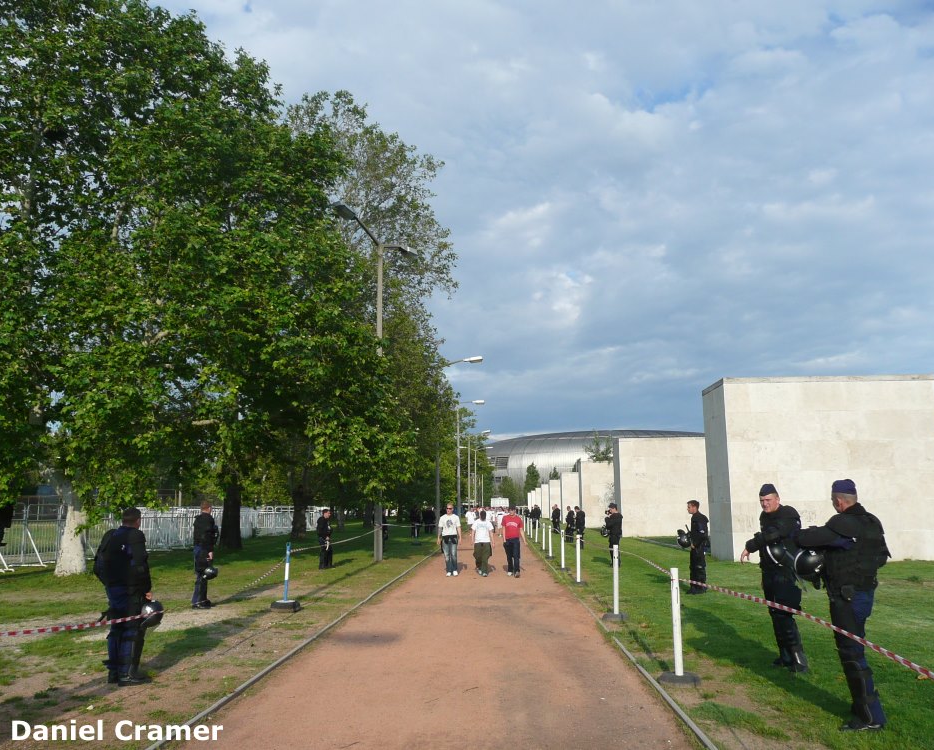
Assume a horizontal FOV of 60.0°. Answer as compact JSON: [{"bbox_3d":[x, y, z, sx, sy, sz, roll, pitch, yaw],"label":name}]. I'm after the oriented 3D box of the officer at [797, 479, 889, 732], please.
[{"bbox_3d":[2.908,1.741,6.248,0.680,1.850,0.600,-7,-12,36],"label":"officer"}]

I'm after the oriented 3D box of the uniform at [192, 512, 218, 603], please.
[{"bbox_3d":[-4.743,3.334,14.616,0.540,1.640,0.440,-8,-12,37],"label":"uniform"}]

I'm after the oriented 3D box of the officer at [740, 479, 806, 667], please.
[{"bbox_3d":[3.269,2.146,8.572,0.620,1.880,0.660,6,-11,-33],"label":"officer"}]

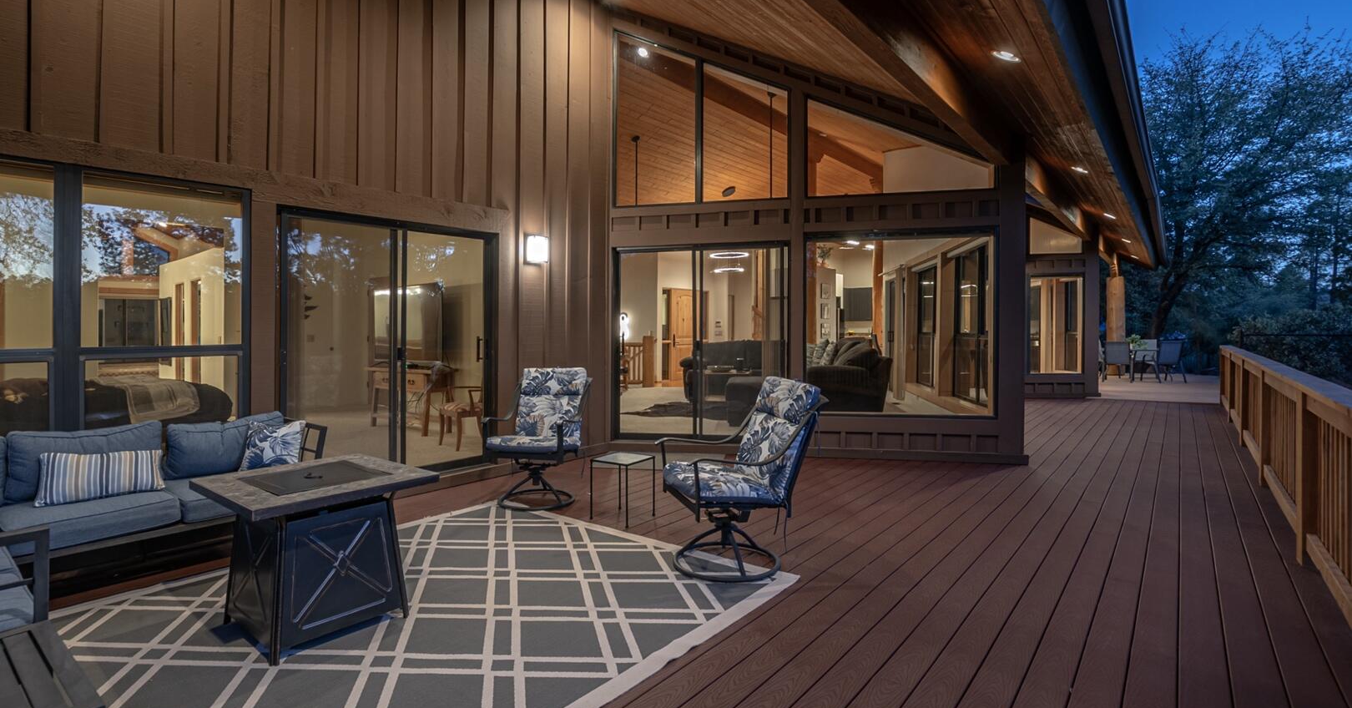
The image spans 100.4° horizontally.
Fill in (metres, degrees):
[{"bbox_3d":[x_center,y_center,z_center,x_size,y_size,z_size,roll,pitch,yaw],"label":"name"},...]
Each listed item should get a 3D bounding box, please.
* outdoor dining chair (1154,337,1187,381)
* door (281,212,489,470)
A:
[{"bbox_3d":[11.150,0.150,12.900,0.600,0.970,0.680,0,1,0],"label":"outdoor dining chair"},{"bbox_3d":[-2.235,-0.070,4.560,0.100,2.030,1.690,1,2,41],"label":"door"}]

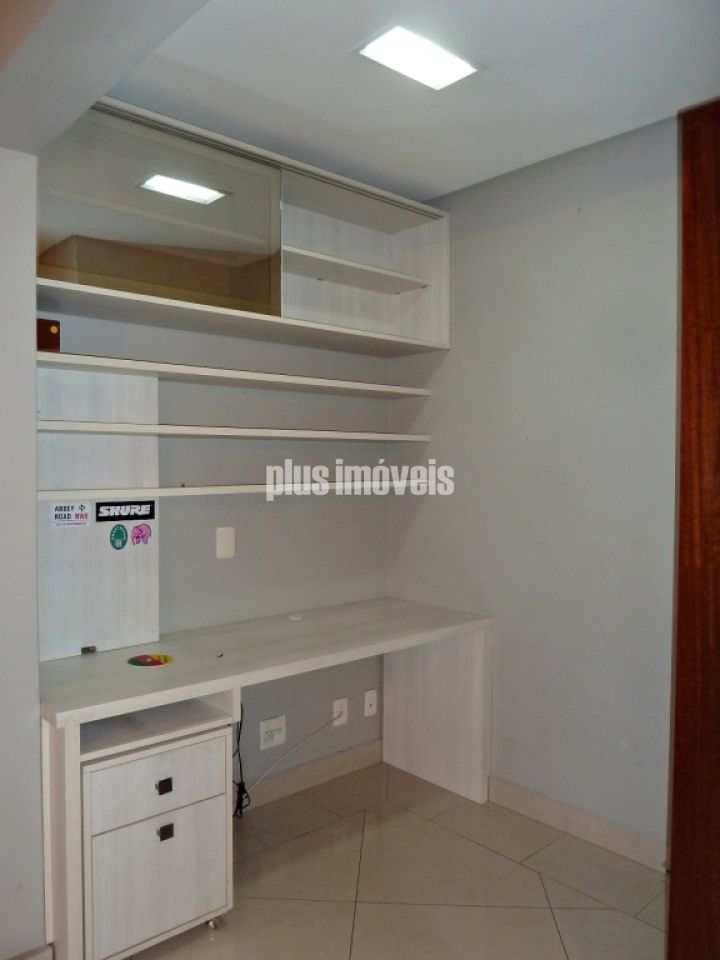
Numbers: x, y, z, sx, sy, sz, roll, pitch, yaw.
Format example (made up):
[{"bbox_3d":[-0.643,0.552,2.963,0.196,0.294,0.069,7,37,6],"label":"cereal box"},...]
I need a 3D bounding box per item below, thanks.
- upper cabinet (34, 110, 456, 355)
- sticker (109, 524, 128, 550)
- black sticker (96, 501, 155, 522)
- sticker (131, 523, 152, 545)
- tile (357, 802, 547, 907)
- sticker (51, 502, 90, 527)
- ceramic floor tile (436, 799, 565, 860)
[{"bbox_3d":[-0.365,-0.827,2.512,1.660,0.570,0.340,-1,2,-41],"label":"upper cabinet"},{"bbox_3d":[-0.801,0.191,2.311,0.061,0.086,0.004,-1,2,-41],"label":"sticker"},{"bbox_3d":[-0.782,0.105,2.325,0.201,0.064,0.004,-1,2,-41],"label":"black sticker"},{"bbox_3d":[-0.743,0.186,2.361,0.073,0.072,0.004,-1,2,-41],"label":"sticker"},{"bbox_3d":[0.302,1.321,2.457,0.600,0.010,0.600,0,1,3],"label":"tile"},{"bbox_3d":[-0.918,0.109,2.208,0.121,0.075,0.004,-1,2,-41],"label":"sticker"},{"bbox_3d":[0.517,1.317,2.630,0.298,0.010,0.398,-1,2,-44],"label":"ceramic floor tile"}]

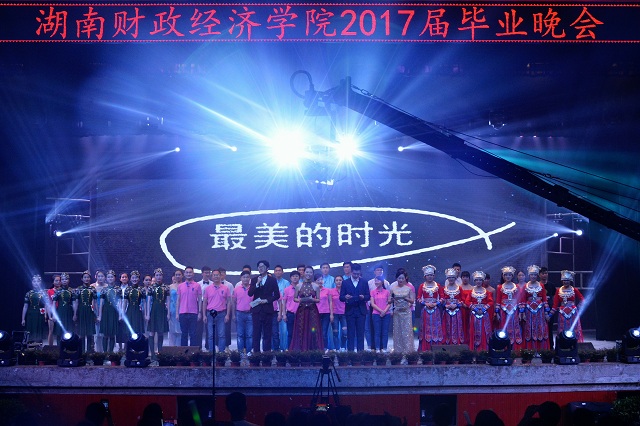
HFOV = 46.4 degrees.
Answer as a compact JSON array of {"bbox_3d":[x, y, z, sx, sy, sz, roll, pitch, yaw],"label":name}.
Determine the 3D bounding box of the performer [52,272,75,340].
[{"bbox_3d":[-4.896,1.955,14.300,0.470,1.629,0.310,1,-4,-11],"label":"performer"}]

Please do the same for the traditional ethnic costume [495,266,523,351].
[{"bbox_3d":[3.681,1.901,14.571,0.547,1.729,0.400,0,-5,5],"label":"traditional ethnic costume"}]

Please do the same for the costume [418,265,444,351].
[{"bbox_3d":[2.172,1.888,14.500,0.510,1.750,0.400,0,-3,0],"label":"costume"}]

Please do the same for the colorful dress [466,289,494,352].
[{"bbox_3d":[3.083,2.060,14.400,0.530,1.330,0.400,0,-3,0],"label":"colorful dress"}]

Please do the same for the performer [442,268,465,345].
[{"bbox_3d":[2.602,1.912,14.410,0.457,1.677,0.360,0,-3,0],"label":"performer"}]

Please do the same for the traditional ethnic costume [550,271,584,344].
[{"bbox_3d":[4.801,1.932,14.409,0.651,1.638,0.400,0,-4,5],"label":"traditional ethnic costume"}]

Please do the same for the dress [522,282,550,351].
[{"bbox_3d":[4.241,2.054,14.600,0.530,1.380,0.400,0,-3,4],"label":"dress"}]

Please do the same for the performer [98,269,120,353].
[{"bbox_3d":[-3.931,1.906,14.000,0.440,1.660,0.330,0,-3,-4],"label":"performer"}]

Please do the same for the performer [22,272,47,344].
[{"bbox_3d":[-5.568,1.977,14.507,0.489,1.559,0.320,0,-4,-6],"label":"performer"}]

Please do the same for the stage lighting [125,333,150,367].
[{"bbox_3d":[-3.162,2.371,12.930,0.446,0.580,0.400,-1,-4,9],"label":"stage lighting"}]

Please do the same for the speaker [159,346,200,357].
[{"bbox_3d":[-2.552,2.589,13.600,0.710,0.330,0.450,0,-3,0],"label":"speaker"}]

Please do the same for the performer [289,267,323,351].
[{"bbox_3d":[-0.253,1.899,14.500,0.660,1.710,0.480,0,-3,0],"label":"performer"}]

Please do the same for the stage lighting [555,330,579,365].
[{"bbox_3d":[4.363,2.364,13.174,0.410,0.573,0.340,1,-5,-10],"label":"stage lighting"}]

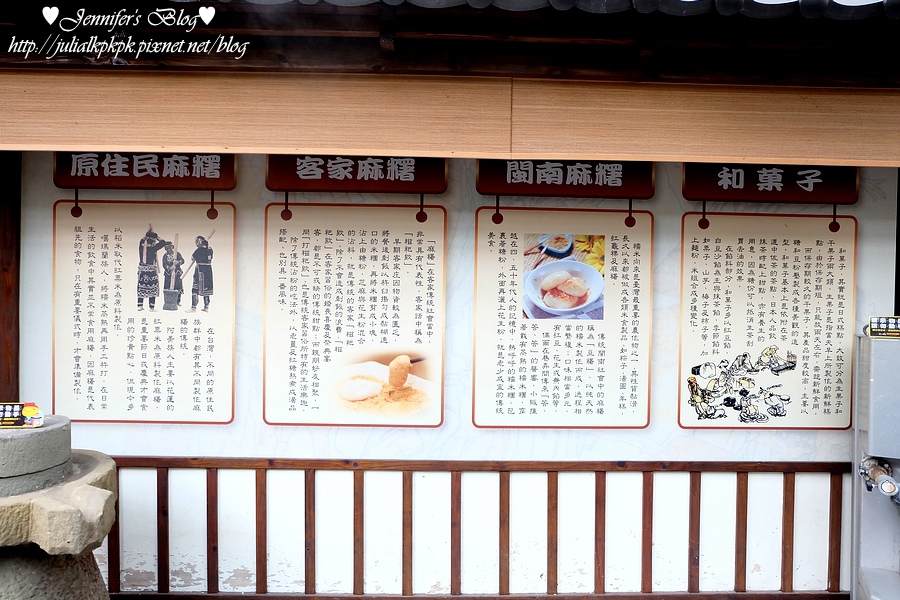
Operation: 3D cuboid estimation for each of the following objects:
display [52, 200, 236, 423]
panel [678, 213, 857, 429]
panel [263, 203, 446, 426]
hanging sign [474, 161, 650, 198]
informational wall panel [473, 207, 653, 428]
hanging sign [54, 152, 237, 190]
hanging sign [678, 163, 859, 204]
[{"bbox_3d":[-1.379,0.057,2.702,0.820,1.005,0.025,1,1,-1],"label":"display"},{"bbox_3d":[1.473,0.104,2.765,0.820,1.005,0.025,1,1,-1],"label":"panel"},{"bbox_3d":[-0.430,0.073,2.723,0.820,1.005,0.025,1,1,-1],"label":"panel"},{"bbox_3d":[0.532,-0.571,2.733,0.821,0.213,0.025,1,1,-1],"label":"hanging sign"},{"bbox_3d":[0.522,0.088,2.744,0.820,1.005,0.025,1,1,-1],"label":"informational wall panel"},{"bbox_3d":[-1.367,-0.603,2.691,0.821,0.213,0.025,1,1,-1],"label":"hanging sign"},{"bbox_3d":[1.483,-0.555,2.754,0.821,0.213,0.025,1,1,-1],"label":"hanging sign"}]

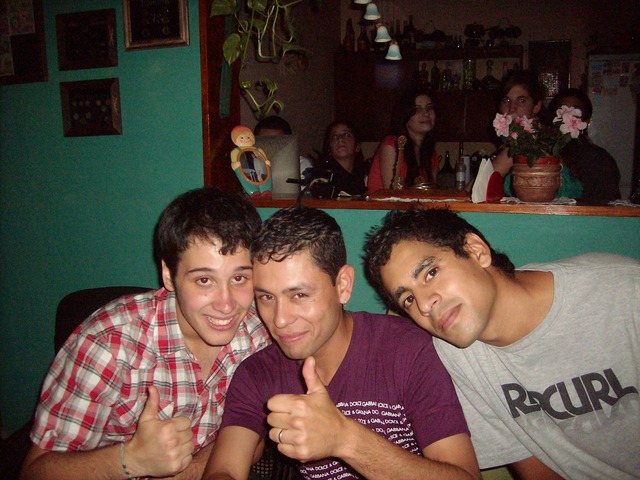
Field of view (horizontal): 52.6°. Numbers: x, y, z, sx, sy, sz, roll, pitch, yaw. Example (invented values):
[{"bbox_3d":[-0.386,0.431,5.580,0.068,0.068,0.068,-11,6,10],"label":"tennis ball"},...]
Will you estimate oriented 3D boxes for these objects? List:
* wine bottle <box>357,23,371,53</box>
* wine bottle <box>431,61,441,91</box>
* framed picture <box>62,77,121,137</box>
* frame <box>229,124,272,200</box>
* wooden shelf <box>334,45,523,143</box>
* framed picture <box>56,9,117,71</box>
[{"bbox_3d":[0.389,-1.770,5.717,0.076,0.285,0.076,1,7,14],"label":"wine bottle"},{"bbox_3d":[0.995,-1.398,5.585,0.070,0.270,0.070,1,7,14],"label":"wine bottle"},{"bbox_3d":[-1.061,-0.610,3.002,0.314,0.249,0.025,2,8,21],"label":"framed picture"},{"bbox_3d":[-0.298,-0.335,2.812,0.170,0.299,0.100,-2,7,-12],"label":"frame"},{"bbox_3d":[0.924,-1.247,5.664,1.561,0.788,0.320,1,7,14],"label":"wooden shelf"},{"bbox_3d":[-1.067,-0.914,2.966,0.317,0.251,0.025,2,8,21],"label":"framed picture"}]

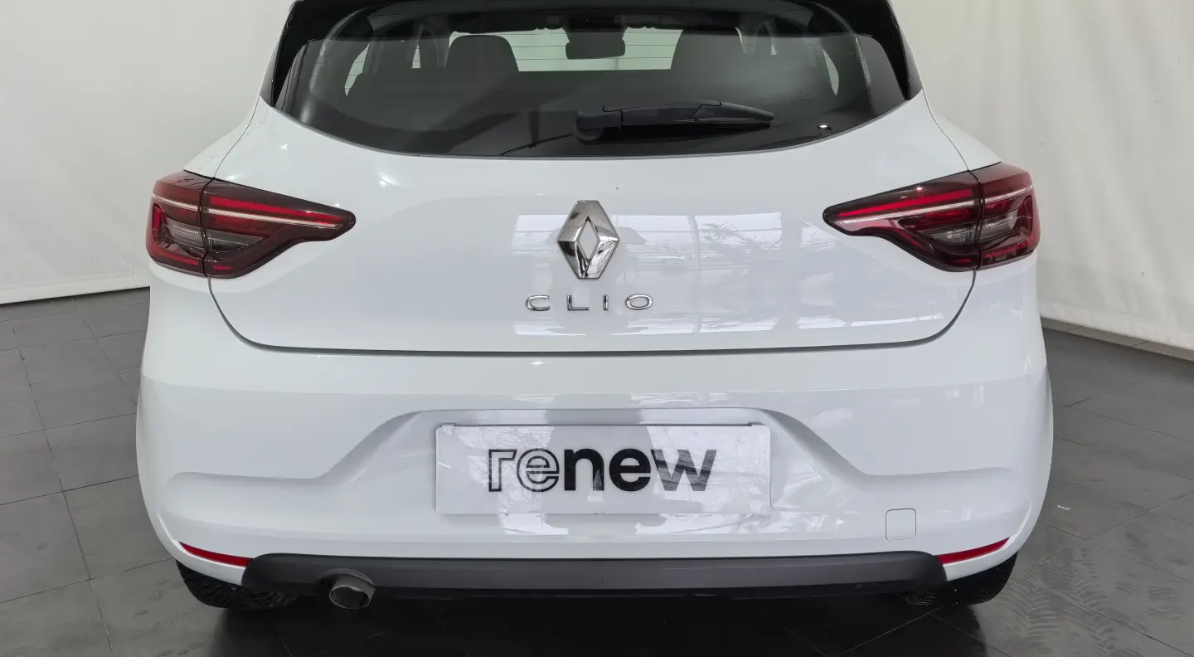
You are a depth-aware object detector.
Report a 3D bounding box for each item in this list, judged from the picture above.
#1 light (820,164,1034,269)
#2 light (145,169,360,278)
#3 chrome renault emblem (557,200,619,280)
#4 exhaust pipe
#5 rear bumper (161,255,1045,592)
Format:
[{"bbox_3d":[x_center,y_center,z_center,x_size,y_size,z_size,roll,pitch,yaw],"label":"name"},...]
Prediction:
[{"bbox_3d":[0.563,-0.186,1.505,0.430,0.165,0.270,-1,15,0],"label":"light"},{"bbox_3d":[-0.587,-0.173,1.505,0.430,0.165,0.270,-1,15,0],"label":"light"},{"bbox_3d":[-0.013,-0.135,1.415,0.094,0.120,0.018,0,3,0],"label":"chrome renault emblem"},{"bbox_3d":[-0.398,0.419,1.571,0.068,0.060,0.120,-1,30,0],"label":"exhaust pipe"},{"bbox_3d":[-0.006,0.137,1.590,1.750,0.480,0.410,-1,15,0],"label":"rear bumper"}]

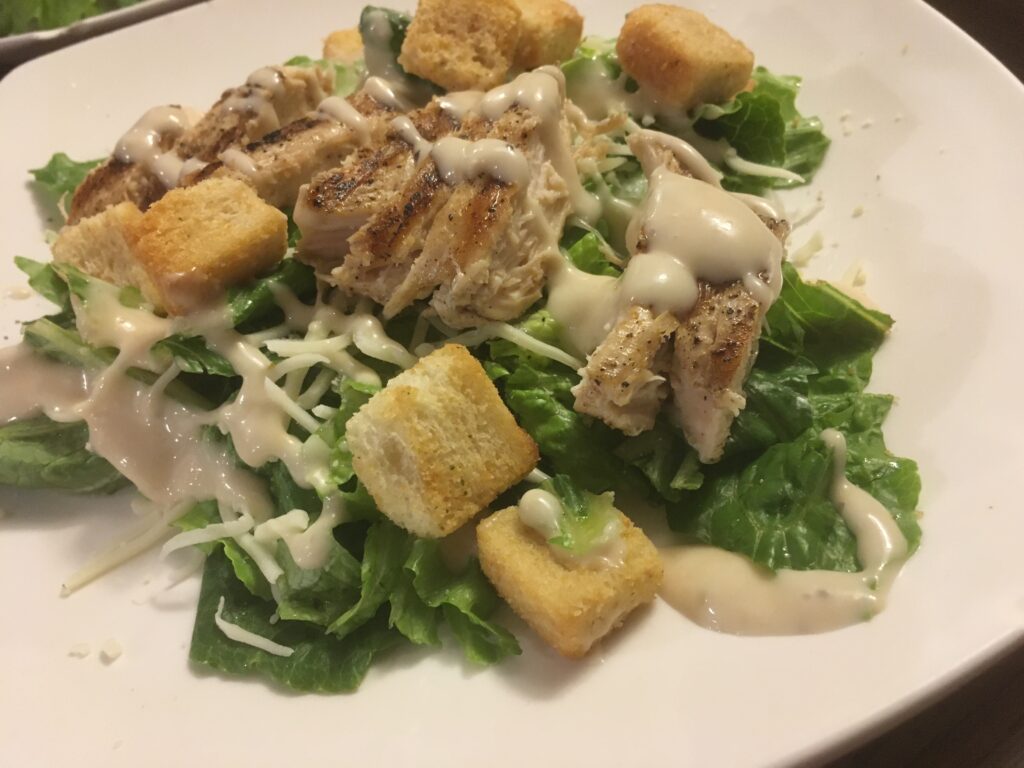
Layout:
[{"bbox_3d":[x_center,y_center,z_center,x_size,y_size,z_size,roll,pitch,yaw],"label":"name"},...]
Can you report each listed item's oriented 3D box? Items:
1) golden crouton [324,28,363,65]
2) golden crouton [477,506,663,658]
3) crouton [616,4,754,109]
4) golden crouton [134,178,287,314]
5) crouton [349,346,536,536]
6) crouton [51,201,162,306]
[{"bbox_3d":[-0.042,-0.093,0.248,0.023,0.017,0.024,-3,37,-2],"label":"golden crouton"},{"bbox_3d":[0.012,0.037,0.175,0.022,0.016,0.029,-27,45,-28],"label":"golden crouton"},{"bbox_3d":[0.051,-0.095,0.247,0.027,0.016,0.028,-19,52,-28],"label":"crouton"},{"bbox_3d":[-0.071,-0.034,0.202,0.029,0.023,0.017,-27,81,-22],"label":"golden crouton"},{"bbox_3d":[-0.016,0.011,0.175,0.024,0.027,0.025,-31,93,-25],"label":"crouton"},{"bbox_3d":[-0.090,-0.027,0.201,0.023,0.017,0.022,-17,89,12],"label":"crouton"}]

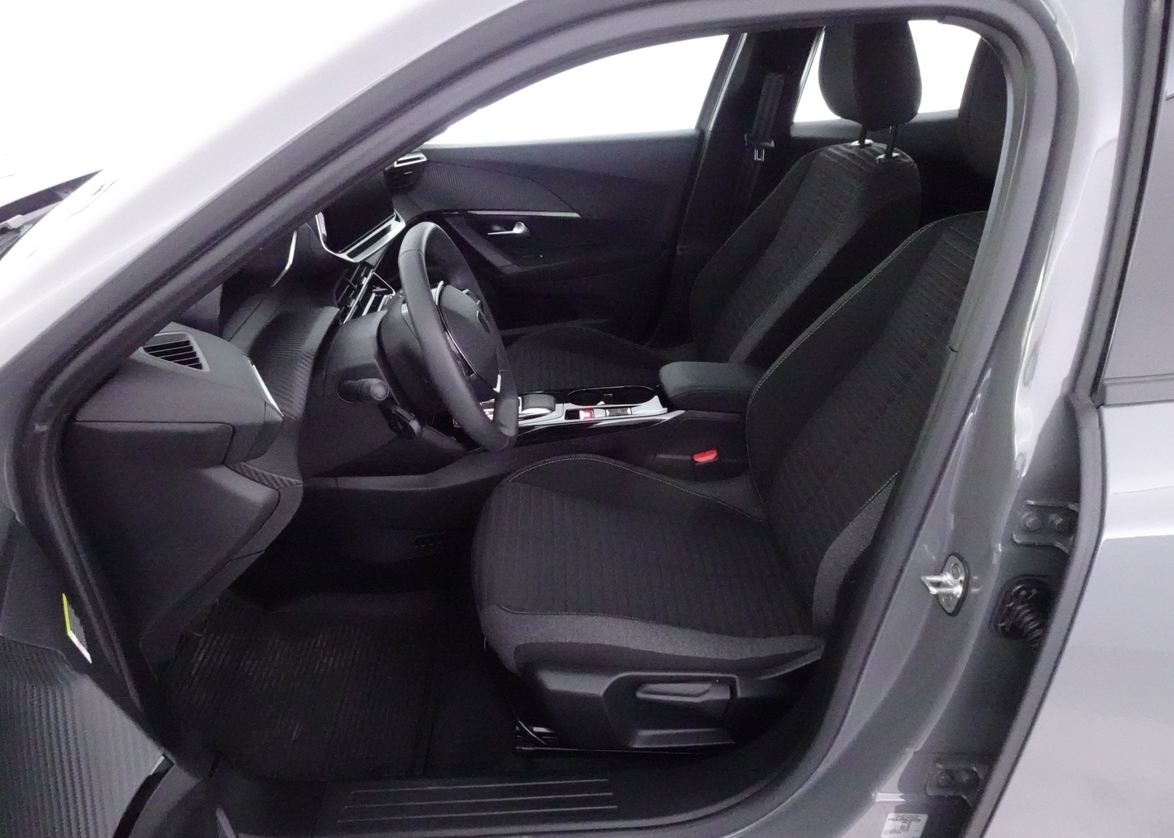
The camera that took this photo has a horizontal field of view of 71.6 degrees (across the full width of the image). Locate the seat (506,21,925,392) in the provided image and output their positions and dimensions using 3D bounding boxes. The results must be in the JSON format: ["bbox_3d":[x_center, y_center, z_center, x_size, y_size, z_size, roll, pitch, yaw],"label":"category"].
[{"bbox_3d":[0.233,-0.366,1.835,0.900,0.980,0.530,-2,26,-1],"label":"seat"}]

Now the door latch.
[{"bbox_3d":[0.358,0.166,0.816,0.037,0.060,0.037,-2,26,-1],"label":"door latch"}]

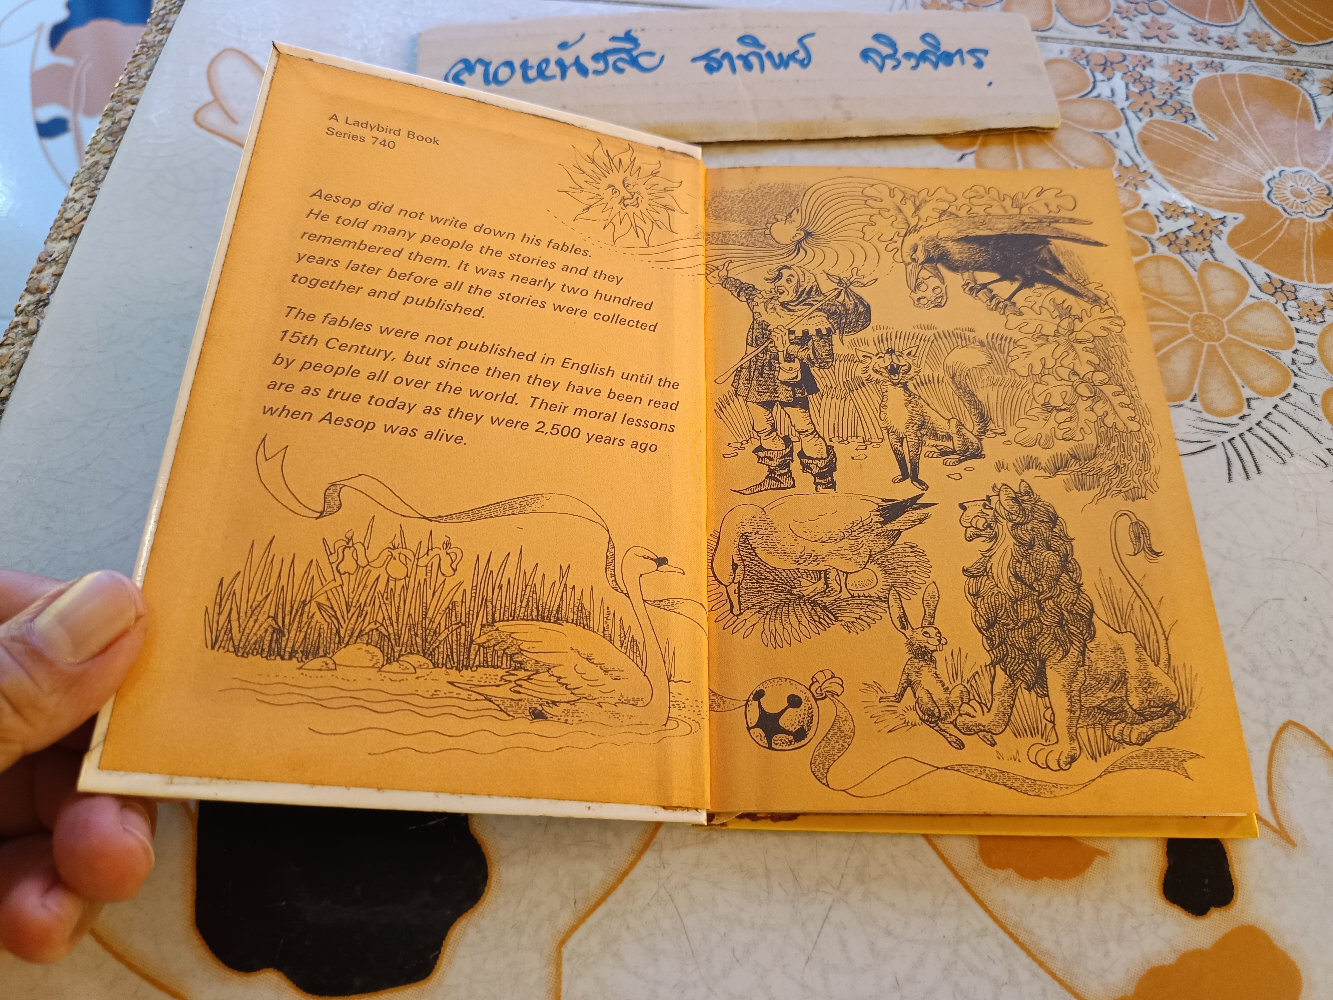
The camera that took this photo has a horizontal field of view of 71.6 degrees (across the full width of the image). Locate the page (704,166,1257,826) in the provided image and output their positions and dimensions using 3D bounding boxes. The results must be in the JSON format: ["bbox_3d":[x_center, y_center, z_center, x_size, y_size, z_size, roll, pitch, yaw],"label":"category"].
[{"bbox_3d":[0.067,-0.013,0.229,0.114,0.007,0.172,0,67,1],"label":"page"}]

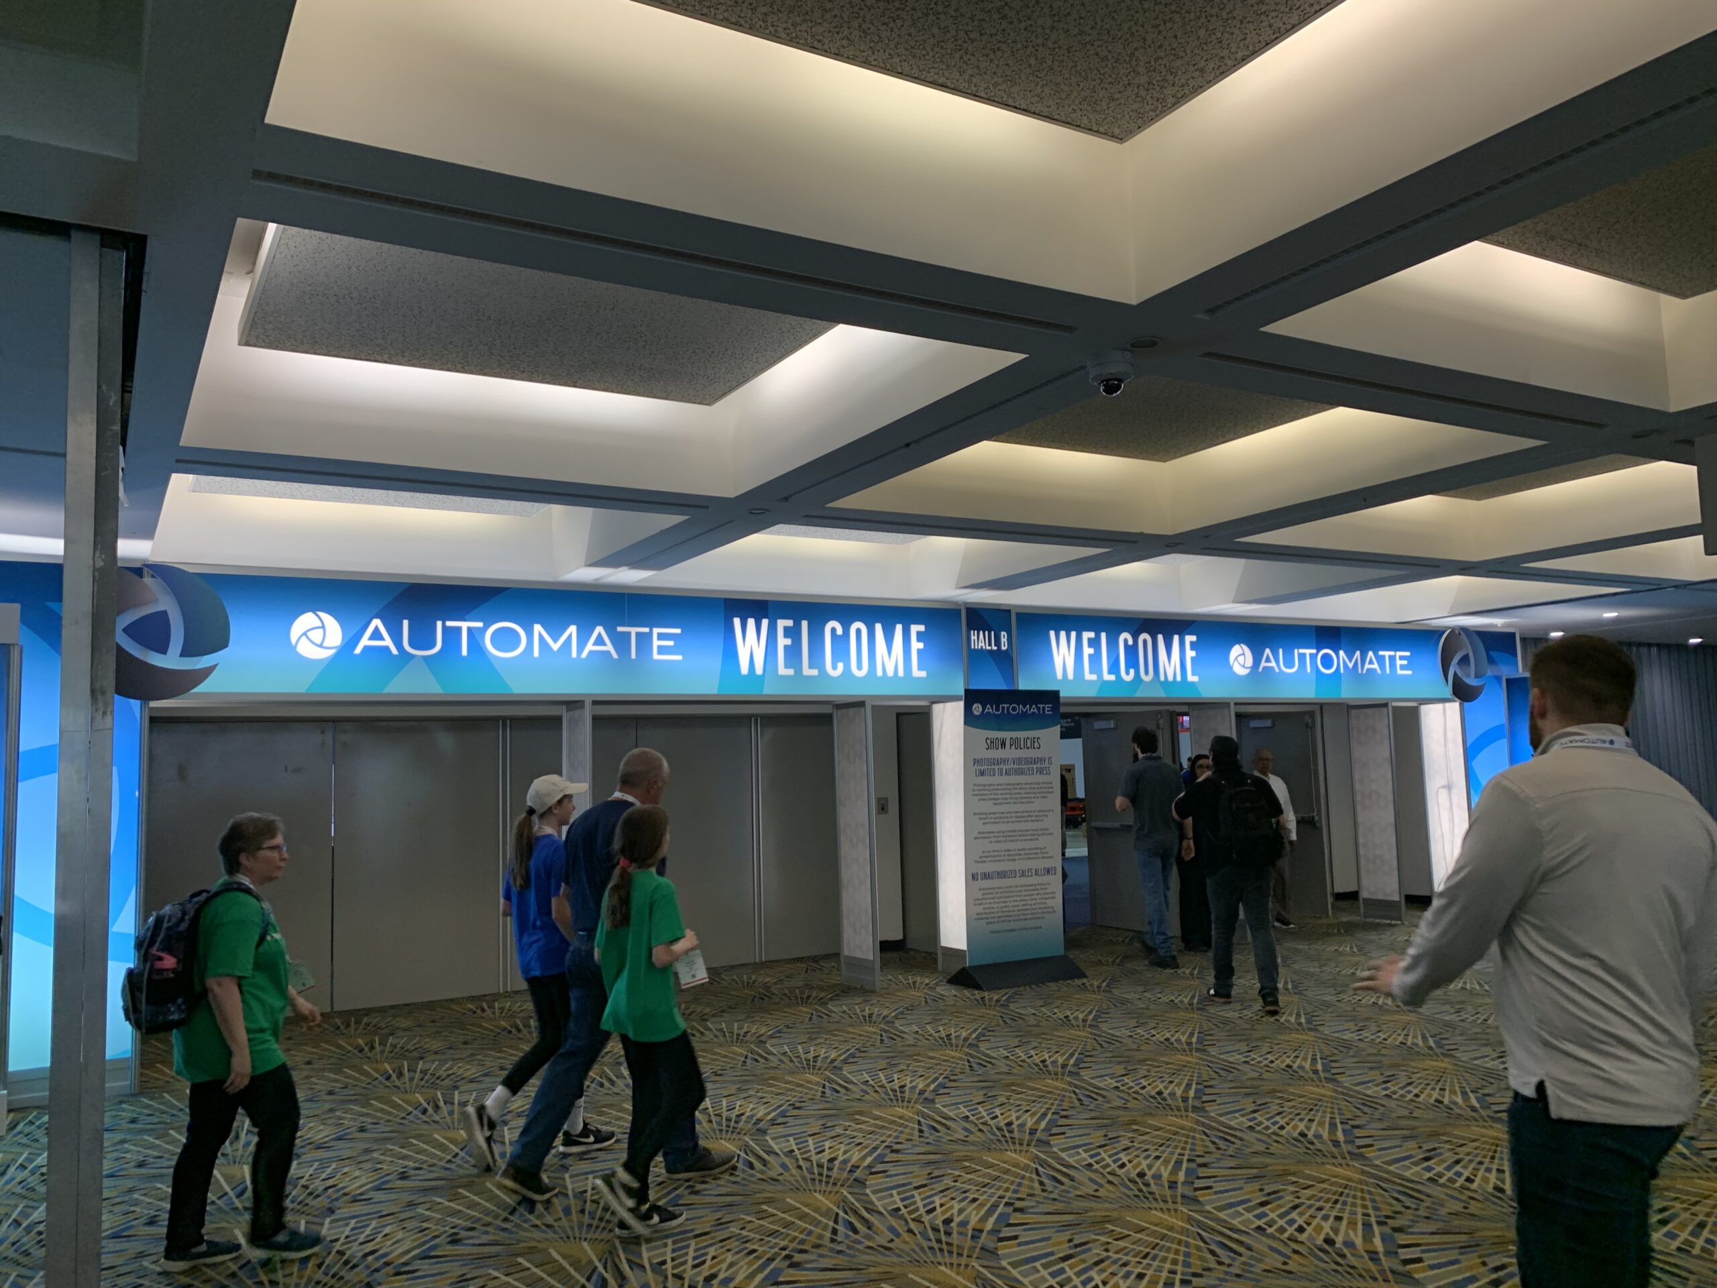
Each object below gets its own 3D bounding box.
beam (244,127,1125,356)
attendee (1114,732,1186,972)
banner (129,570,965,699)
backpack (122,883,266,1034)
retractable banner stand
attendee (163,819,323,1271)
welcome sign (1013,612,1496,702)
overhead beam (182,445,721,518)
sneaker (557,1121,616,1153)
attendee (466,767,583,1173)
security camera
[{"bbox_3d":[-0.346,-1.164,3.648,2.503,0.200,0.547,2,-7,-30],"label":"beam"},{"bbox_3d":[2.372,1.669,10.674,0.550,1.890,0.520,0,-6,-15],"label":"attendee"},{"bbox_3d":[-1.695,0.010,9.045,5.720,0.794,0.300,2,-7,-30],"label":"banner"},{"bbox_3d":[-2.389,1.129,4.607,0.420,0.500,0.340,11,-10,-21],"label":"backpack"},{"bbox_3d":[1.179,1.470,10.018,0.950,2.230,0.480,2,-7,-30],"label":"retractable banner stand"},{"bbox_3d":[-2.213,1.386,4.681,0.600,1.550,0.520,1,-6,-22],"label":"attendee"},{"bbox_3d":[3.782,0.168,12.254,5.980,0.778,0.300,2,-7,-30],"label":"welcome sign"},{"bbox_3d":[-1.862,-0.860,6.221,2.503,0.200,0.547,2,-7,-30],"label":"overhead beam"},{"bbox_3d":[-1.214,2.183,5.728,0.270,0.110,0.100,1,-7,-29],"label":"sneaker"},{"bbox_3d":[-1.443,1.424,5.760,0.760,1.640,0.460,2,-7,-33],"label":"attendee"},{"bbox_3d":[0.898,-0.940,4.562,0.160,0.140,0.160,-2,-6,0],"label":"security camera"}]

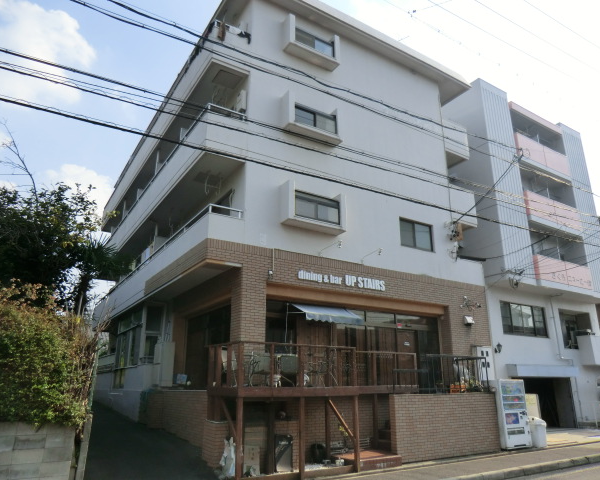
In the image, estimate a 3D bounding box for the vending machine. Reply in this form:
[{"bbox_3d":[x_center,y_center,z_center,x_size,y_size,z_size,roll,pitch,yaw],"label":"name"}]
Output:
[{"bbox_3d":[6.125,5.192,13.282,1.160,1.830,0.720,11,-21,-29],"label":"vending machine"}]

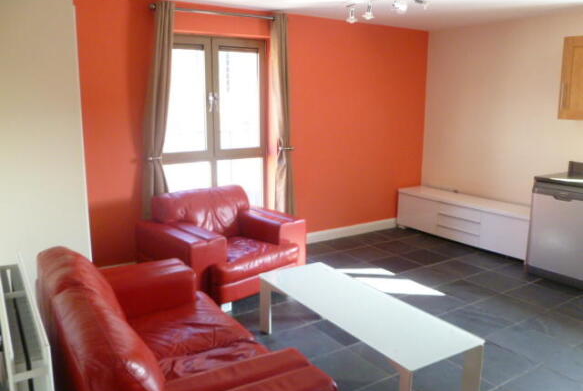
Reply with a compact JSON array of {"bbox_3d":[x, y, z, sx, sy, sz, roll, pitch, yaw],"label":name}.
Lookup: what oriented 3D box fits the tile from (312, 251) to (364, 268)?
[{"bbox_3d":[0.477,0.654,4.739,0.399,0.012,0.399,-7,13,-31],"label":"tile"}]

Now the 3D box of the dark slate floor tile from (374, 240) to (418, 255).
[{"bbox_3d":[1.122,0.565,5.098,0.400,0.013,0.400,-7,13,-31],"label":"dark slate floor tile"}]

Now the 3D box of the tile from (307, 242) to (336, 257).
[{"bbox_3d":[0.268,0.591,5.073,0.399,0.012,0.399,-7,13,-31],"label":"tile"}]

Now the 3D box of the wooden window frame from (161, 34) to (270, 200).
[{"bbox_3d":[-0.784,-0.545,4.744,1.200,2.015,0.080,-7,12,-31],"label":"wooden window frame"}]

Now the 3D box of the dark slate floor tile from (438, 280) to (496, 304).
[{"bbox_3d":[1.445,0.802,3.944,0.399,0.012,0.399,-7,13,-31],"label":"dark slate floor tile"}]

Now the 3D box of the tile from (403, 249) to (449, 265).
[{"bbox_3d":[1.383,0.639,4.875,0.392,0.012,0.392,-7,12,-31],"label":"tile"}]

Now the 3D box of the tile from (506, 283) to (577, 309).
[{"bbox_3d":[1.994,0.824,3.816,0.399,0.012,0.399,-7,13,-31],"label":"tile"}]

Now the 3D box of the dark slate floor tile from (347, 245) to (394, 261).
[{"bbox_3d":[0.833,0.616,5.005,0.392,0.012,0.392,-7,12,-31],"label":"dark slate floor tile"}]

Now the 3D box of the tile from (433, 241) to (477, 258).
[{"bbox_3d":[1.677,0.586,4.971,0.400,0.013,0.400,-7,13,-31],"label":"tile"}]

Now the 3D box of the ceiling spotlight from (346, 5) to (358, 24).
[{"bbox_3d":[0.532,-1.577,4.138,0.100,0.140,0.100,-7,12,-31],"label":"ceiling spotlight"}]

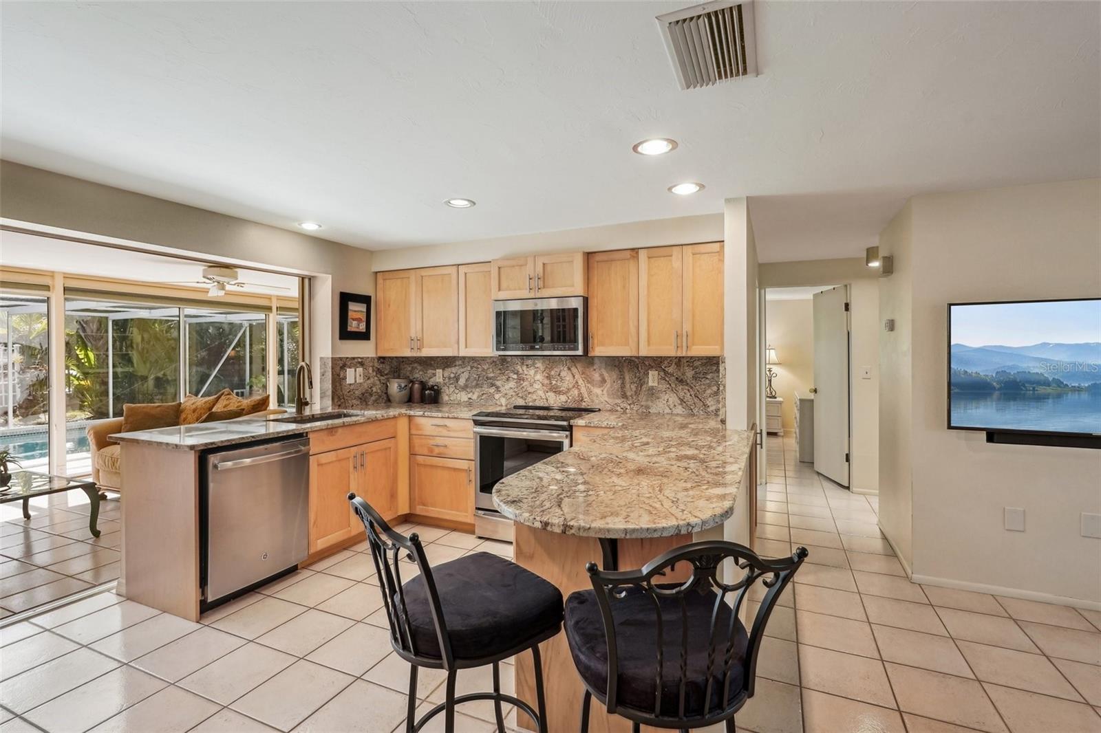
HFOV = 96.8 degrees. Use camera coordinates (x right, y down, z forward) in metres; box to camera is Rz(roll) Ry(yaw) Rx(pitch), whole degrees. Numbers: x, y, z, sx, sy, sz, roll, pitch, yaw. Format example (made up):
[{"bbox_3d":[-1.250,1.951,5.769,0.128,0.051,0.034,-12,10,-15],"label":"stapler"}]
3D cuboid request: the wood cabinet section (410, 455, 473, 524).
[{"bbox_3d":[-0.735,0.938,4.006,0.600,0.475,0.520,0,1,24],"label":"wood cabinet section"}]

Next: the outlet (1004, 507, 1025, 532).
[{"bbox_3d":[2.578,0.850,2.712,0.080,0.122,0.008,0,1,24],"label":"outlet"}]

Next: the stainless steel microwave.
[{"bbox_3d":[-0.020,-0.299,3.913,0.760,0.430,0.390,0,1,24],"label":"stainless steel microwave"}]

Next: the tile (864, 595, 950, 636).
[{"bbox_3d":[1.867,1.317,2.595,0.331,0.012,0.331,0,1,24],"label":"tile"}]

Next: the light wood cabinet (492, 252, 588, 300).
[{"bbox_3d":[-0.028,-0.679,3.878,0.768,0.315,0.390,0,1,24],"label":"light wood cabinet"}]

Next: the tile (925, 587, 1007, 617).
[{"bbox_3d":[2.266,1.293,2.698,0.330,0.010,0.295,0,1,24],"label":"tile"}]

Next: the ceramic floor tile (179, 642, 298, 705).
[{"bbox_3d":[-1.332,1.312,2.099,0.330,0.010,0.330,0,1,24],"label":"ceramic floor tile"}]

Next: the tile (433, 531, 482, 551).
[{"bbox_3d":[-0.655,1.293,3.660,0.331,0.010,0.331,0,1,23],"label":"tile"}]

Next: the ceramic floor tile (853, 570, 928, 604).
[{"bbox_3d":[1.969,1.290,2.857,0.330,0.010,0.330,0,1,24],"label":"ceramic floor tile"}]

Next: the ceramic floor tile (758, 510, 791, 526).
[{"bbox_3d":[1.827,1.287,4.131,0.331,0.012,0.331,0,1,24],"label":"ceramic floor tile"}]

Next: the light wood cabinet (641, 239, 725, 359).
[{"bbox_3d":[0.970,-0.456,3.506,0.600,0.765,0.325,0,1,24],"label":"light wood cabinet"}]

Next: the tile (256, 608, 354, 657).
[{"bbox_3d":[-1.223,1.333,2.460,0.331,0.012,0.331,0,1,24],"label":"tile"}]

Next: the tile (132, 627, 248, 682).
[{"bbox_3d":[-1.659,1.324,2.259,0.331,0.010,0.331,0,1,23],"label":"tile"}]

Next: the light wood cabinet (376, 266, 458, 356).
[{"bbox_3d":[-1.124,-0.473,4.455,0.900,0.770,0.325,0,1,24],"label":"light wood cabinet"}]

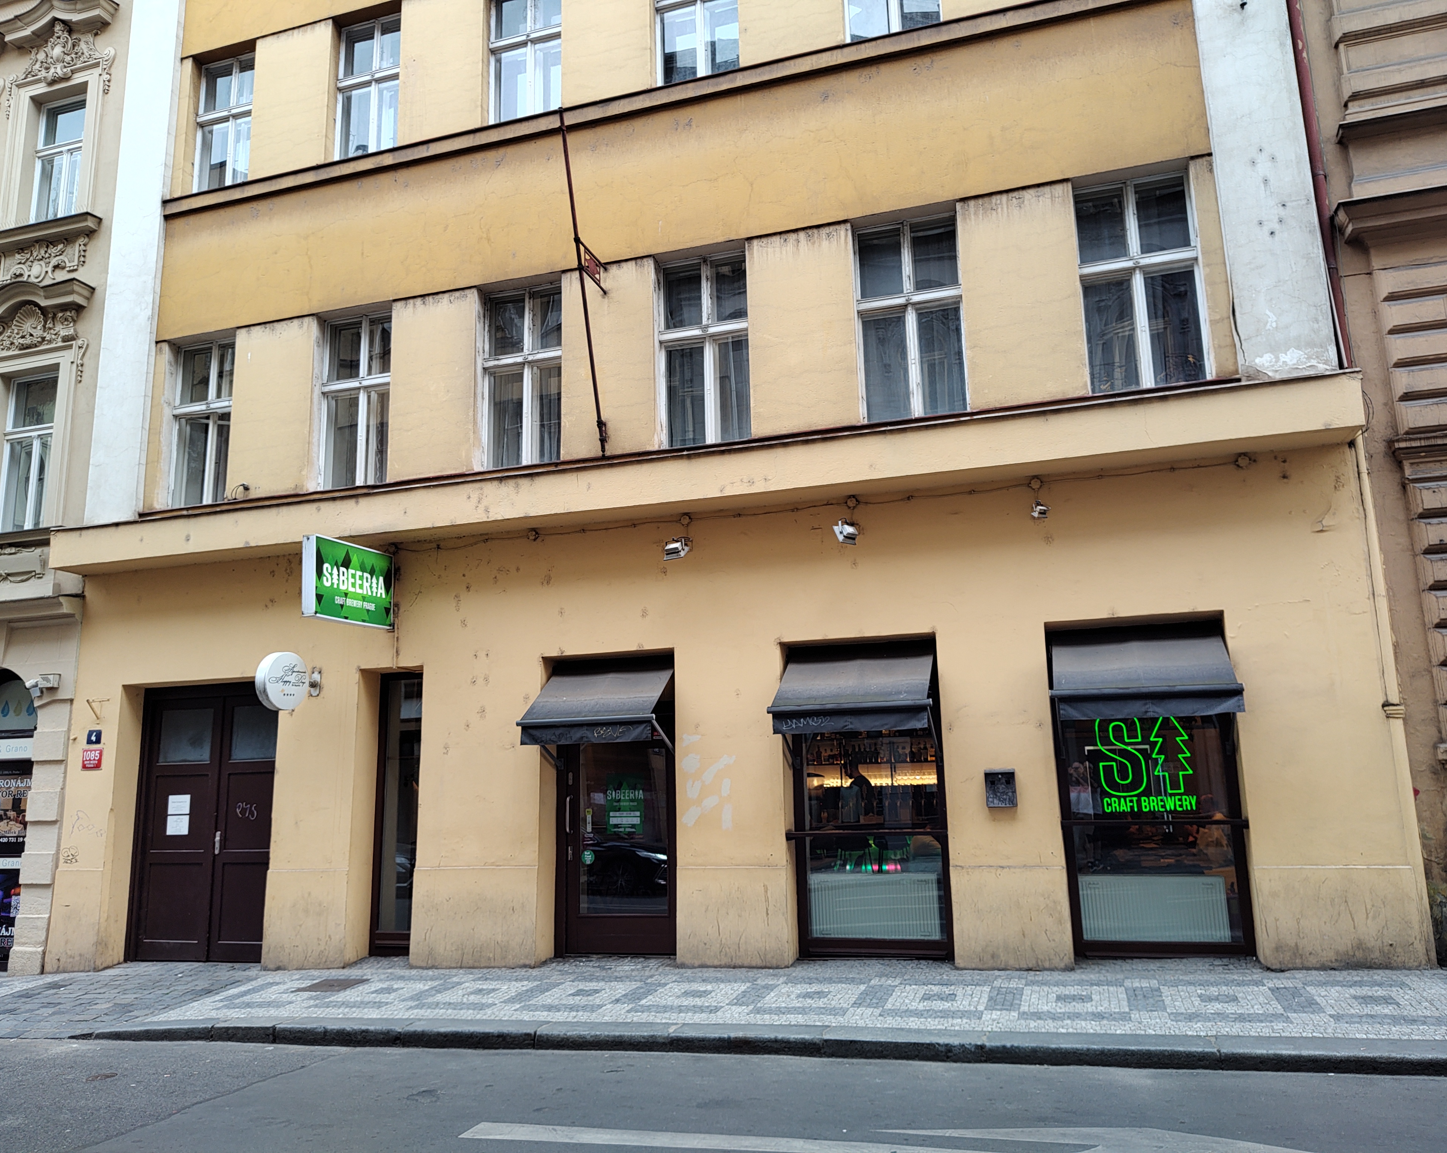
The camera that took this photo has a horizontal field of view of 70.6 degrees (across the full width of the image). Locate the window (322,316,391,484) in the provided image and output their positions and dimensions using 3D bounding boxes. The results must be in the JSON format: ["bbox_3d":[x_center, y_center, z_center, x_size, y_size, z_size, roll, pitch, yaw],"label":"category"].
[{"bbox_3d":[-3.960,-1.925,11.248,0.960,1.990,0.140,-5,-11,16],"label":"window"}]

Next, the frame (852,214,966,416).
[{"bbox_3d":[1.767,-2.401,9.575,0.960,1.990,0.140,-5,-11,16],"label":"frame"}]

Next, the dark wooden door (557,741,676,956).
[{"bbox_3d":[-0.948,2.452,9.538,1.313,2.050,0.110,-5,-11,16],"label":"dark wooden door"}]

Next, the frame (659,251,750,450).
[{"bbox_3d":[-0.154,-2.241,10.136,0.960,1.990,0.140,-5,-11,16],"label":"frame"}]

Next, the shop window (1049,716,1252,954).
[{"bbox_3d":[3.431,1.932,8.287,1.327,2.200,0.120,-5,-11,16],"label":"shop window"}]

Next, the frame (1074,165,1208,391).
[{"bbox_3d":[3.670,-2.559,9.018,0.960,1.990,0.140,-5,-11,16],"label":"frame"}]

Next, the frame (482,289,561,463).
[{"bbox_3d":[-1.988,-2.011,10.550,0.980,1.990,0.140,-5,-11,16],"label":"frame"}]

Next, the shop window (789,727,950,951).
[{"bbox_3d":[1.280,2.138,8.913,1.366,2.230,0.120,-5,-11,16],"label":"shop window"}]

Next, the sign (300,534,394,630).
[{"bbox_3d":[-3.542,0.075,9.708,0.140,0.735,1.130,-5,-11,16],"label":"sign"}]

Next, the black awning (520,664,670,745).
[{"bbox_3d":[-1.110,1.170,9.319,1.321,0.707,0.814,-5,-11,16],"label":"black awning"}]

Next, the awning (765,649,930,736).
[{"bbox_3d":[1.122,0.994,8.707,1.360,0.670,0.820,-5,-11,16],"label":"awning"}]

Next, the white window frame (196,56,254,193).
[{"bbox_3d":[-5.973,-5.470,12.479,0.950,1.880,0.140,-5,-11,16],"label":"white window frame"}]

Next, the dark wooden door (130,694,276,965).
[{"bbox_3d":[-5.411,2.574,10.857,2.061,2.899,0.120,-5,-11,16],"label":"dark wooden door"}]

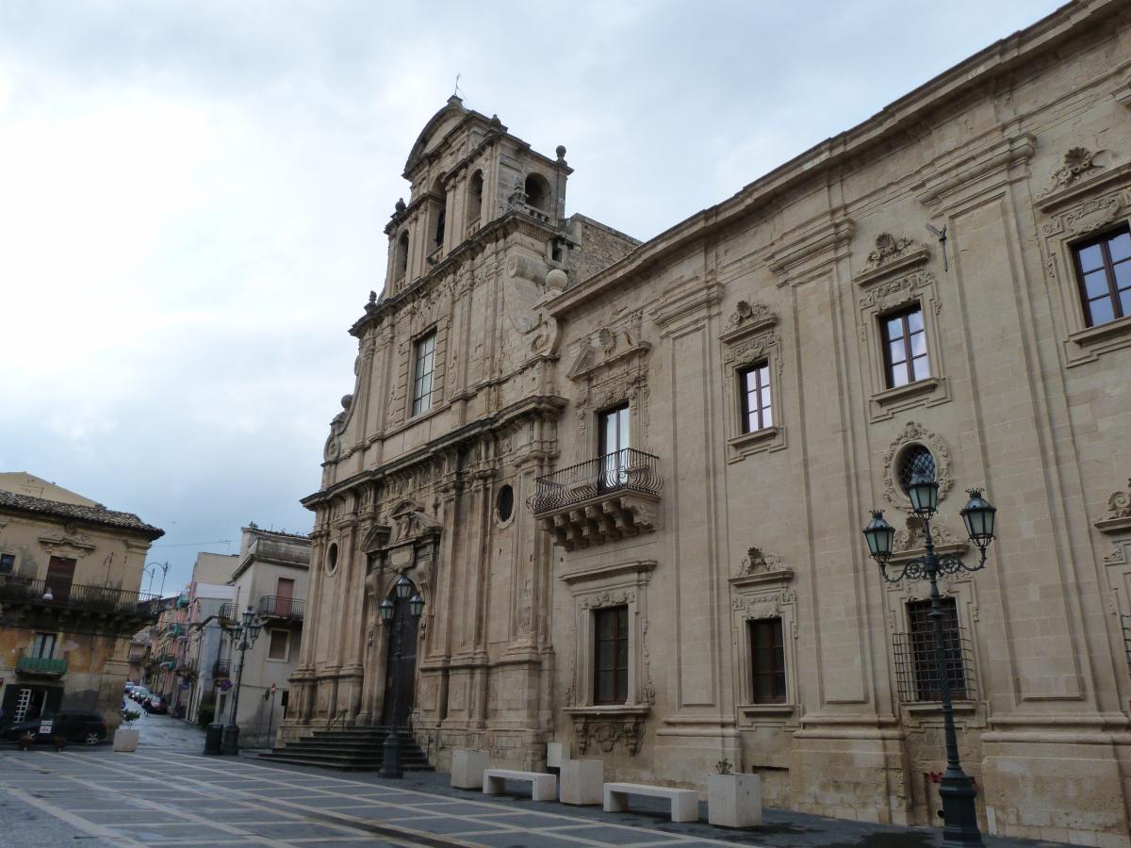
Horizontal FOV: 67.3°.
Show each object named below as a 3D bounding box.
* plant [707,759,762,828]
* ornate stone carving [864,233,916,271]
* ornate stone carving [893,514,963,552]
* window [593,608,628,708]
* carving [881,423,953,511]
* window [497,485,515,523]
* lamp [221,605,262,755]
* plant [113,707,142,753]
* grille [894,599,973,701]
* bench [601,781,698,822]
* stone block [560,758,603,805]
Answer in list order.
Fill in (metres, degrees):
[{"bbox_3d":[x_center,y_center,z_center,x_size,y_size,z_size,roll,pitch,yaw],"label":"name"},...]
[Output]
[{"bbox_3d":[2.778,6.067,14.066,0.580,1.000,0.580,16,-24,-36],"label":"plant"},{"bbox_3d":[6.706,-3.551,17.584,0.300,0.610,1.180,16,-24,-37],"label":"ornate stone carving"},{"bbox_3d":[6.612,2.011,15.601,0.300,0.580,1.190,16,-24,-37],"label":"ornate stone carving"},{"bbox_3d":[1.250,6.044,22.259,0.200,2.459,1.448,16,-24,-36],"label":"window"},{"bbox_3d":[6.497,0.771,15.677,0.220,1.672,1.337,16,-24,-36],"label":"carving"},{"bbox_3d":[-1.794,2.499,26.448,0.200,1.185,0.952,16,-24,-36],"label":"window"},{"bbox_3d":[-11.999,9.451,31.567,0.600,5.250,1.950,16,-24,-36],"label":"lamp"},{"bbox_3d":[-17.569,12.312,34.176,0.740,1.630,0.740,16,-24,-37],"label":"plant"},{"bbox_3d":[6.298,3.901,14.652,0.350,1.679,1.316,16,-24,-36],"label":"grille"},{"bbox_3d":[1.498,6.752,15.170,0.470,0.460,1.870,16,-24,-37],"label":"bench"},{"bbox_3d":[0.343,7.296,17.326,0.600,0.800,0.620,16,-24,-37],"label":"stone block"}]

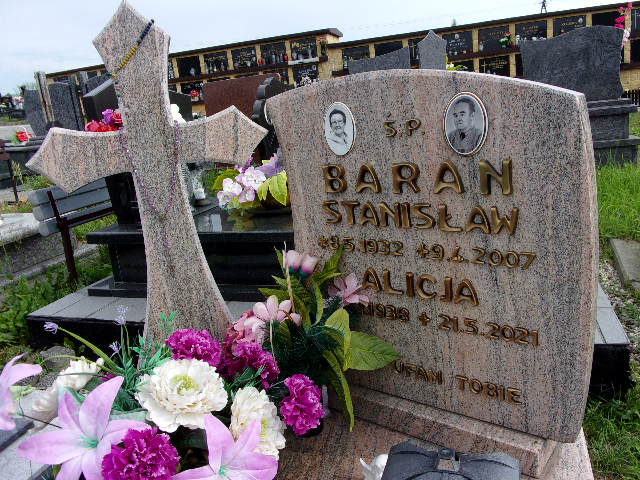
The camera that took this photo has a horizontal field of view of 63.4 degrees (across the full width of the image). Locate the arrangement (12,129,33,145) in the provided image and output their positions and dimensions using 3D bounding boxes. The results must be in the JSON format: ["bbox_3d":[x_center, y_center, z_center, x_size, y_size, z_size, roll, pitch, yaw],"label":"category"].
[{"bbox_3d":[-3.517,-1.220,6.100,0.260,0.190,0.220,-1,16,21],"label":"arrangement"}]

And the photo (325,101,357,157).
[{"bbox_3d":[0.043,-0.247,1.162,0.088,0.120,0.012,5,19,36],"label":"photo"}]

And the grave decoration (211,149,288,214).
[{"bbox_3d":[-0.331,-0.310,2.700,0.440,0.320,0.360,-1,16,21],"label":"grave decoration"}]

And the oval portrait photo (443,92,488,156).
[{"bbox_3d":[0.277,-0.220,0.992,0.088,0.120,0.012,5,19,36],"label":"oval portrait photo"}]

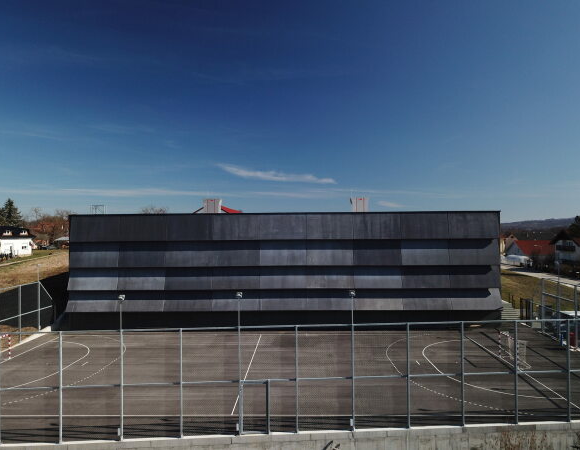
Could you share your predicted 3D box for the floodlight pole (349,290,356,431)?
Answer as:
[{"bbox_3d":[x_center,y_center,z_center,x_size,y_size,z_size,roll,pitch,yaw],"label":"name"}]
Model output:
[{"bbox_3d":[3.336,7.151,23.750,0.380,7.350,0.420,-1,-1,0],"label":"floodlight pole"}]

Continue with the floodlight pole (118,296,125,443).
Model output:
[{"bbox_3d":[-8.528,7.225,22.850,0.360,7.350,0.420,-1,-1,2],"label":"floodlight pole"}]

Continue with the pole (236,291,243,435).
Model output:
[{"bbox_3d":[-2.632,7.160,23.400,0.360,7.350,0.420,-1,-1,0],"label":"pole"}]

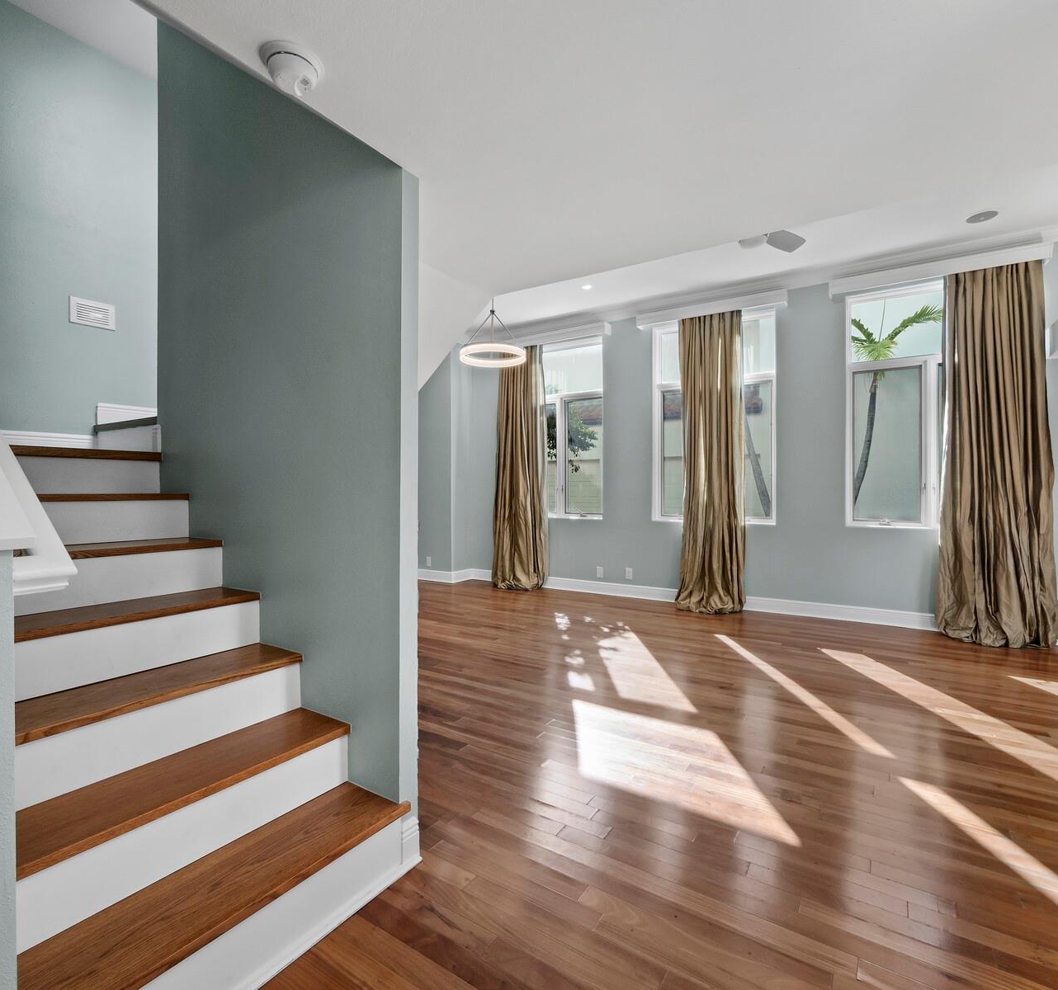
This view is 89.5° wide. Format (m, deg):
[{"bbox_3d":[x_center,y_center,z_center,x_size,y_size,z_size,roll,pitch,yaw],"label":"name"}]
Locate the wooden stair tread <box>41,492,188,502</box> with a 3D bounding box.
[{"bbox_3d":[-1.887,0.010,2.166,0.308,0.027,0.816,0,0,35],"label":"wooden stair tread"}]

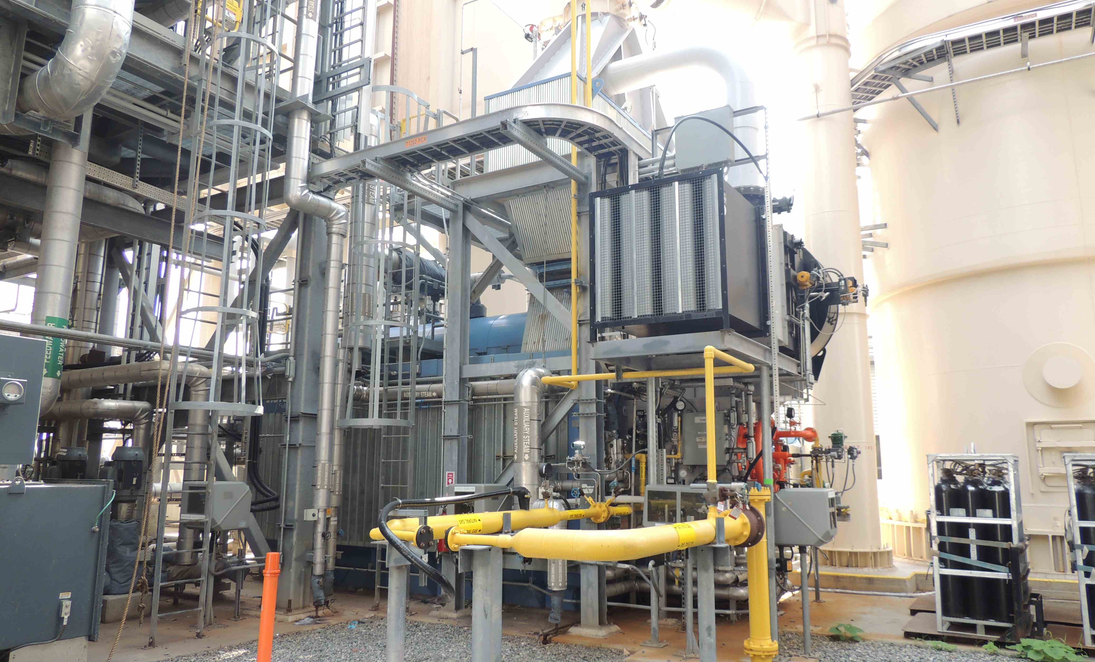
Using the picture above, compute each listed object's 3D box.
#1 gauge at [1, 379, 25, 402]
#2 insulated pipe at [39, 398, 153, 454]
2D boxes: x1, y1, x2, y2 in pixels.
[{"bbox_3d":[-3.521,0.395,5.004,0.080,0.135,0.135,-6,-12,30],"label":"gauge"},{"bbox_3d":[-5.526,1.173,9.333,1.400,0.680,0.330,-1,-10,10],"label":"insulated pipe"}]

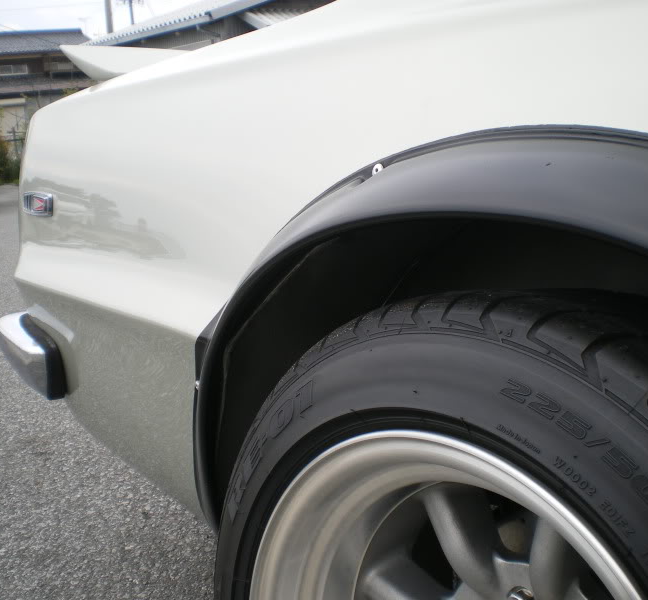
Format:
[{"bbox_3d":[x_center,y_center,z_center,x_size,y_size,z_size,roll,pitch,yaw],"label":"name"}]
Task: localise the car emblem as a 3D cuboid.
[{"bbox_3d":[-0.446,-0.149,1.300,0.012,0.034,0.085,-5,9,-40],"label":"car emblem"}]

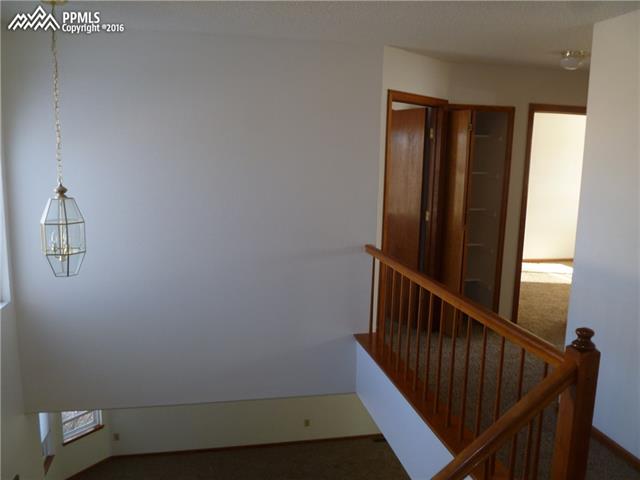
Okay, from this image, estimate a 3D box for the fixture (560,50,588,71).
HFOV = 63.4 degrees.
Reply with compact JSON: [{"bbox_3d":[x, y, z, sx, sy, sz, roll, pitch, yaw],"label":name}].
[{"bbox_3d":[2.004,-1.416,4.119,0.215,0.145,0.215,0,8,-11],"label":"fixture"}]

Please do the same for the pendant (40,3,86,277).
[{"bbox_3d":[-1.567,-0.593,3.105,0.265,1.620,0.265,0,8,-11],"label":"pendant"}]

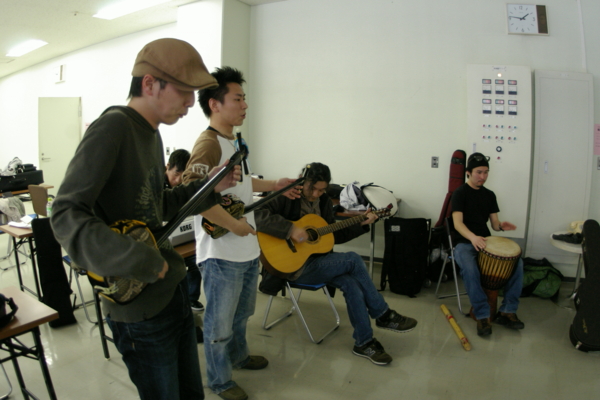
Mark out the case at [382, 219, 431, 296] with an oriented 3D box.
[{"bbox_3d":[0.941,0.508,3.680,0.400,0.700,0.260,1,8,9],"label":"case"}]

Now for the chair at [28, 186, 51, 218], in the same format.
[{"bbox_3d":[-3.379,0.270,5.043,0.450,0.770,0.480,6,10,34],"label":"chair"}]

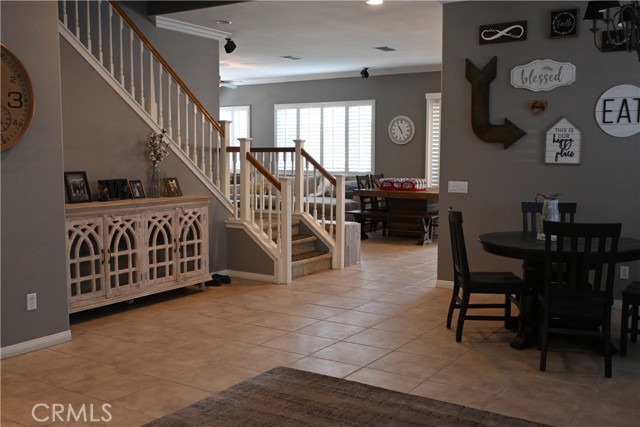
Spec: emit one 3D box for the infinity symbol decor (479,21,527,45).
[{"bbox_3d":[1.815,-1.793,6.363,0.475,0.186,0.025,4,6,33],"label":"infinity symbol decor"}]

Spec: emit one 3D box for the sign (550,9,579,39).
[{"bbox_3d":[2.303,-1.791,6.034,0.254,0.257,0.040,4,6,33],"label":"sign"}]

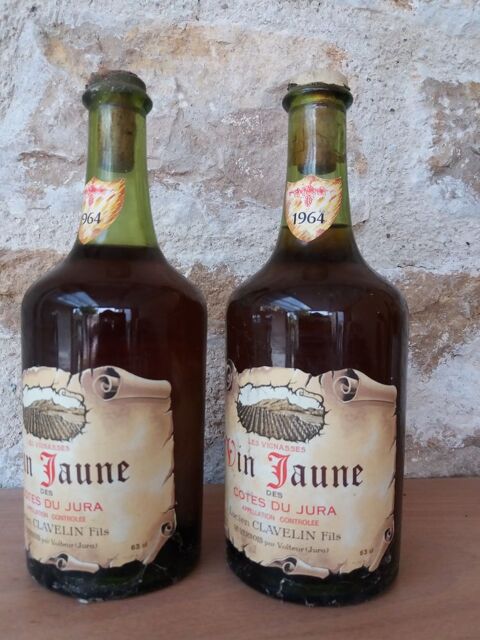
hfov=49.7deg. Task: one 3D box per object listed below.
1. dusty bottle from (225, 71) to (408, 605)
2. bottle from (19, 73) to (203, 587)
[{"bbox_3d":[0.038,0.003,0.263,0.091,0.243,0.091,1,3,0],"label":"dusty bottle"},{"bbox_3d":[-0.062,0.002,0.265,0.091,0.243,0.091,1,3,0],"label":"bottle"}]

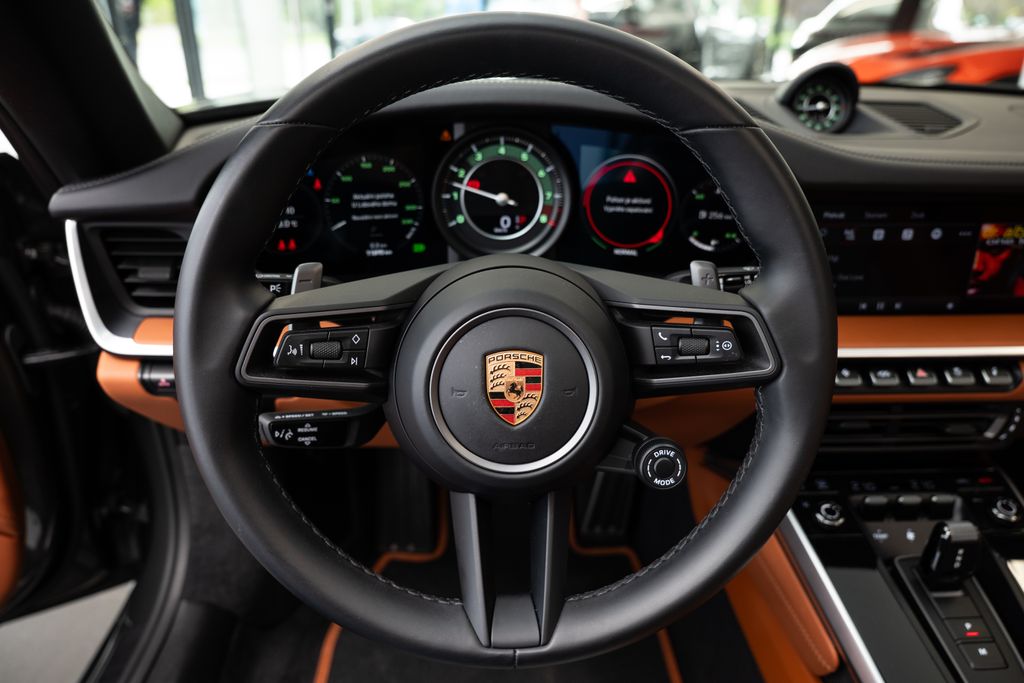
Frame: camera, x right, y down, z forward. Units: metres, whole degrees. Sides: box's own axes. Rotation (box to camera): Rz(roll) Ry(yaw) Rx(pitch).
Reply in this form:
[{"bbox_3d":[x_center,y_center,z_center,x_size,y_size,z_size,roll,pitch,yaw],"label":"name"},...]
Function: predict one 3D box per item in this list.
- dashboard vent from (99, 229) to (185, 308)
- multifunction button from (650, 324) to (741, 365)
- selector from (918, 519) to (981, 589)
[{"bbox_3d":[-0.302,-0.064,0.587,0.088,0.068,0.032,-1,22,-2],"label":"dashboard vent"},{"bbox_3d":[0.109,0.002,0.402,0.051,0.024,0.015,0,0,-3],"label":"multifunction button"},{"bbox_3d":[0.356,0.173,0.555,0.031,0.050,0.025,-1,22,-2],"label":"selector"}]

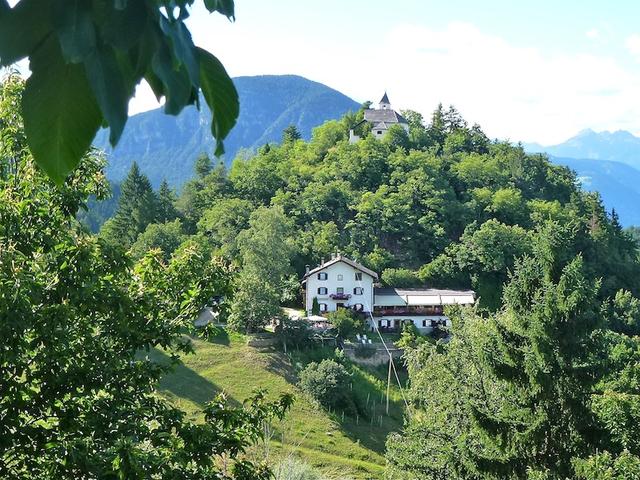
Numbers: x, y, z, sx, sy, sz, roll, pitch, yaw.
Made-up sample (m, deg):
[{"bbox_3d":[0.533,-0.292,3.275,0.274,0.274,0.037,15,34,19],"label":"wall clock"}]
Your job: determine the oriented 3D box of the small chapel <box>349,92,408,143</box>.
[{"bbox_3d":[14.580,-30.460,235.000,14.200,12.300,8.300,0,2,-9],"label":"small chapel"}]

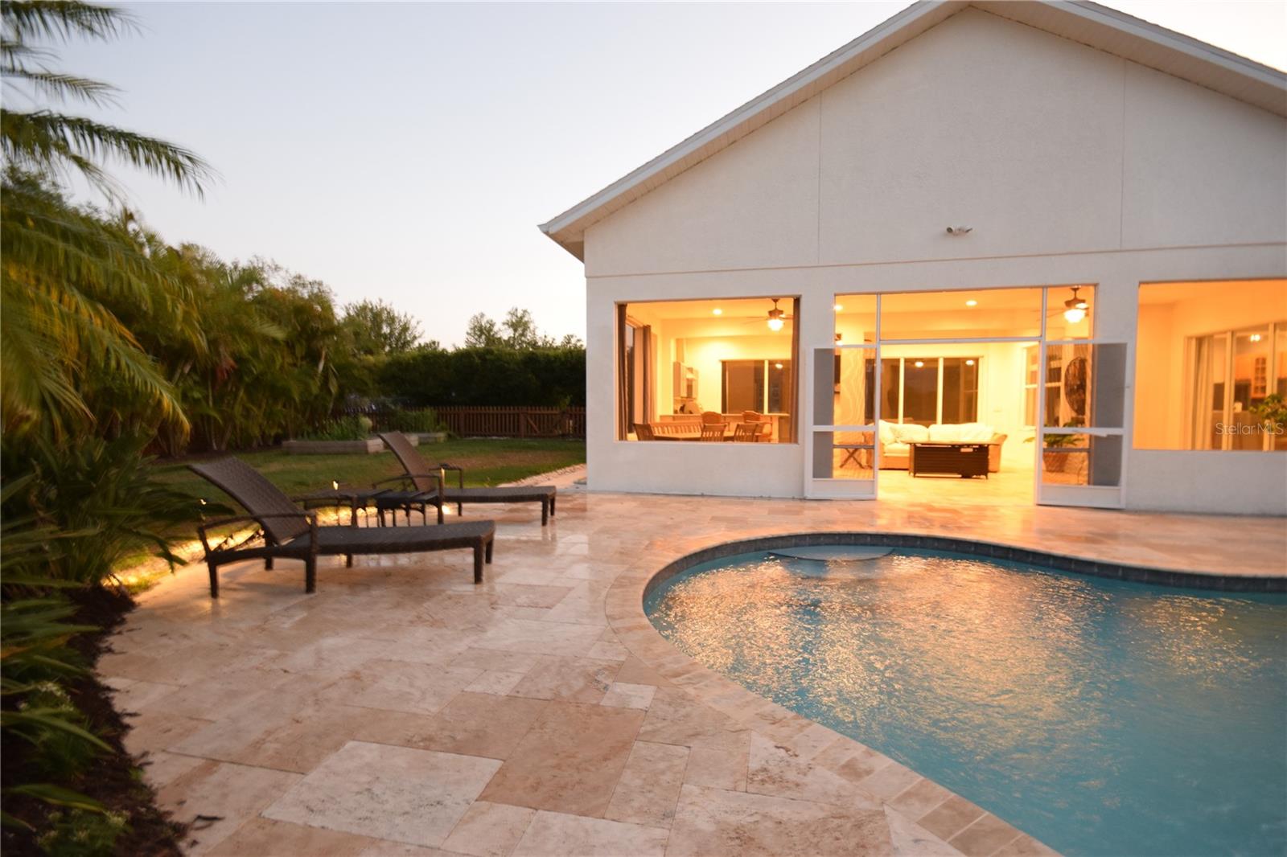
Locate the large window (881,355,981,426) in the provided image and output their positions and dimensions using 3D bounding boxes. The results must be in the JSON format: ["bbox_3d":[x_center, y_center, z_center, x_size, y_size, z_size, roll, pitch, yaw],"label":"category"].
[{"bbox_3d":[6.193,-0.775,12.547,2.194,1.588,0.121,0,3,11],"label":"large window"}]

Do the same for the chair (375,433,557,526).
[{"bbox_3d":[-1.853,0.507,6.077,1.844,0.957,0.692,0,3,0],"label":"chair"}]

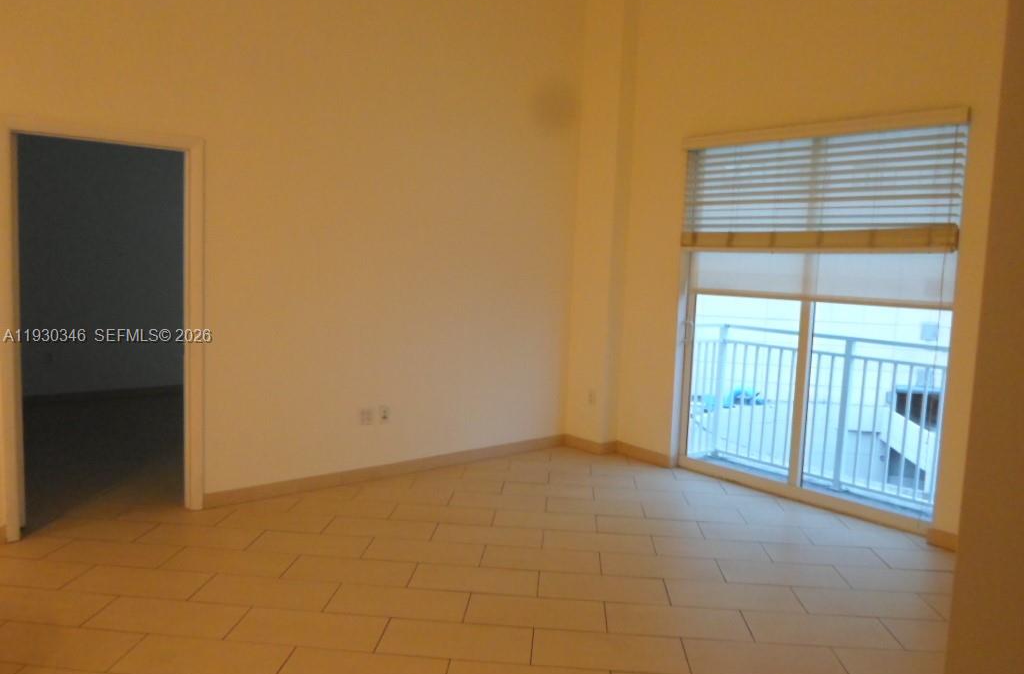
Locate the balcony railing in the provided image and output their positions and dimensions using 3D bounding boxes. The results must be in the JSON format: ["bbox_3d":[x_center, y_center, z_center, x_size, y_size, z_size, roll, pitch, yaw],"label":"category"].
[{"bbox_3d":[2.094,0.534,5.166,0.370,1.085,1.830,-3,8,-39],"label":"balcony railing"}]

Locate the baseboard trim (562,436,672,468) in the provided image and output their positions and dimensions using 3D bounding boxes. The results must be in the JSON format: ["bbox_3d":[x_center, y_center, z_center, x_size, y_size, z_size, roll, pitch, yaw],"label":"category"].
[{"bbox_3d":[0.822,0.908,5.919,0.194,0.097,0.949,-4,8,-43],"label":"baseboard trim"}]

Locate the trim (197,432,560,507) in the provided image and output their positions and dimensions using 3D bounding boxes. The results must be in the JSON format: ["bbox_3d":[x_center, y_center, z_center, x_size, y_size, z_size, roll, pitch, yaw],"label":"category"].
[{"bbox_3d":[-0.704,0.921,5.296,2.885,0.097,0.018,-3,8,-39],"label":"trim"}]

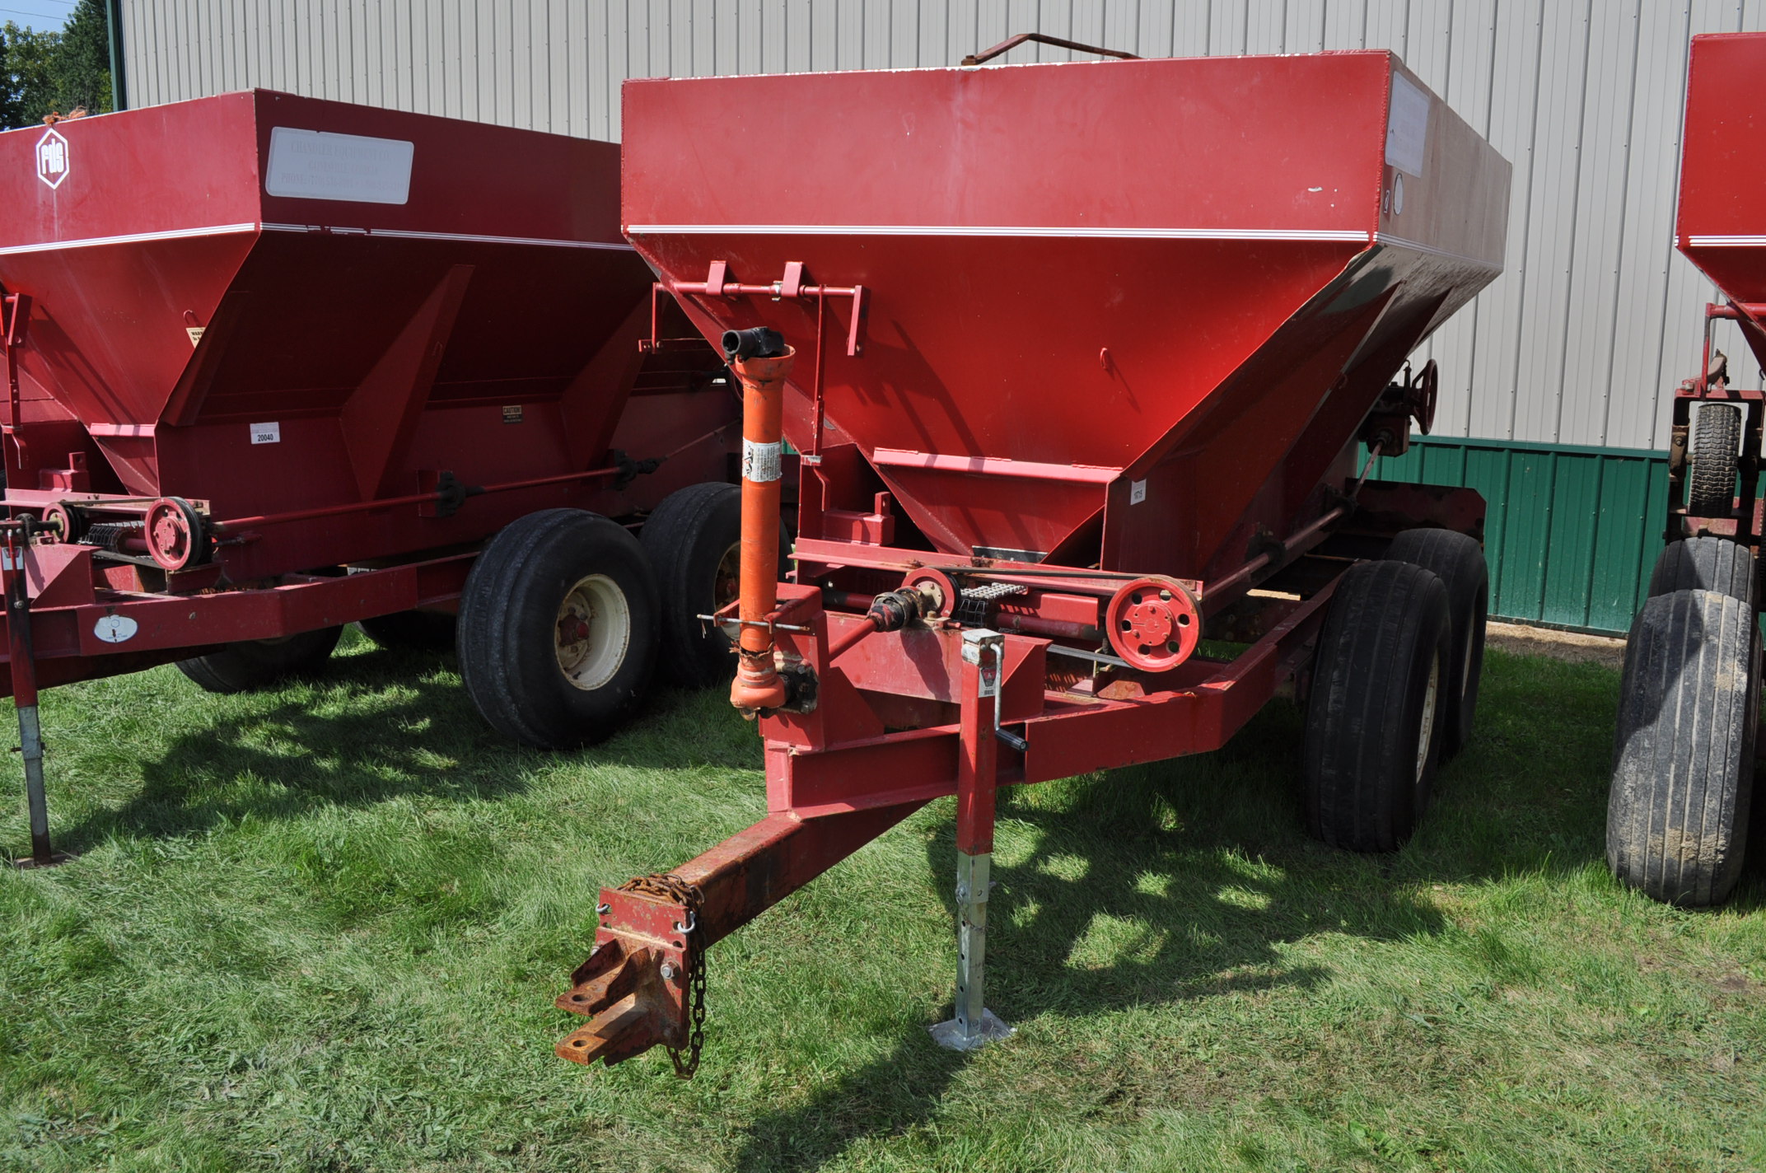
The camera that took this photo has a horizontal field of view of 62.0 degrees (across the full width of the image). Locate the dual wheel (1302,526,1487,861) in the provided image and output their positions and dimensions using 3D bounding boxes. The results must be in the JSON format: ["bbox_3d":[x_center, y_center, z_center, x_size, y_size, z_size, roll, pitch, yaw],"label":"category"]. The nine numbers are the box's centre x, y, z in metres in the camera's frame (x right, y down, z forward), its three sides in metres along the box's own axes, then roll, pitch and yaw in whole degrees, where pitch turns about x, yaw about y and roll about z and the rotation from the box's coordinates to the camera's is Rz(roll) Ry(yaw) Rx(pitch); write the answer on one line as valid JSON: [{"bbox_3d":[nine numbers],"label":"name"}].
[{"bbox_3d":[1.724,0.295,4.869,0.316,0.880,1.808,8,13,27],"label":"dual wheel"}]

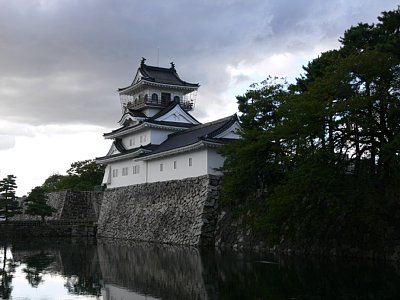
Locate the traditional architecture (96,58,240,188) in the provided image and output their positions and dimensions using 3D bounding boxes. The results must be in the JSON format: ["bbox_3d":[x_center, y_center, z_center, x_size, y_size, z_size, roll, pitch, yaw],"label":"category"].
[{"bbox_3d":[-2.650,-5.050,81.240,13.180,20.060,35.470,4,-8,-29],"label":"traditional architecture"}]

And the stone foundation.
[{"bbox_3d":[-3.080,8.580,78.500,12.500,7.660,35.570,4,-8,-29],"label":"stone foundation"}]

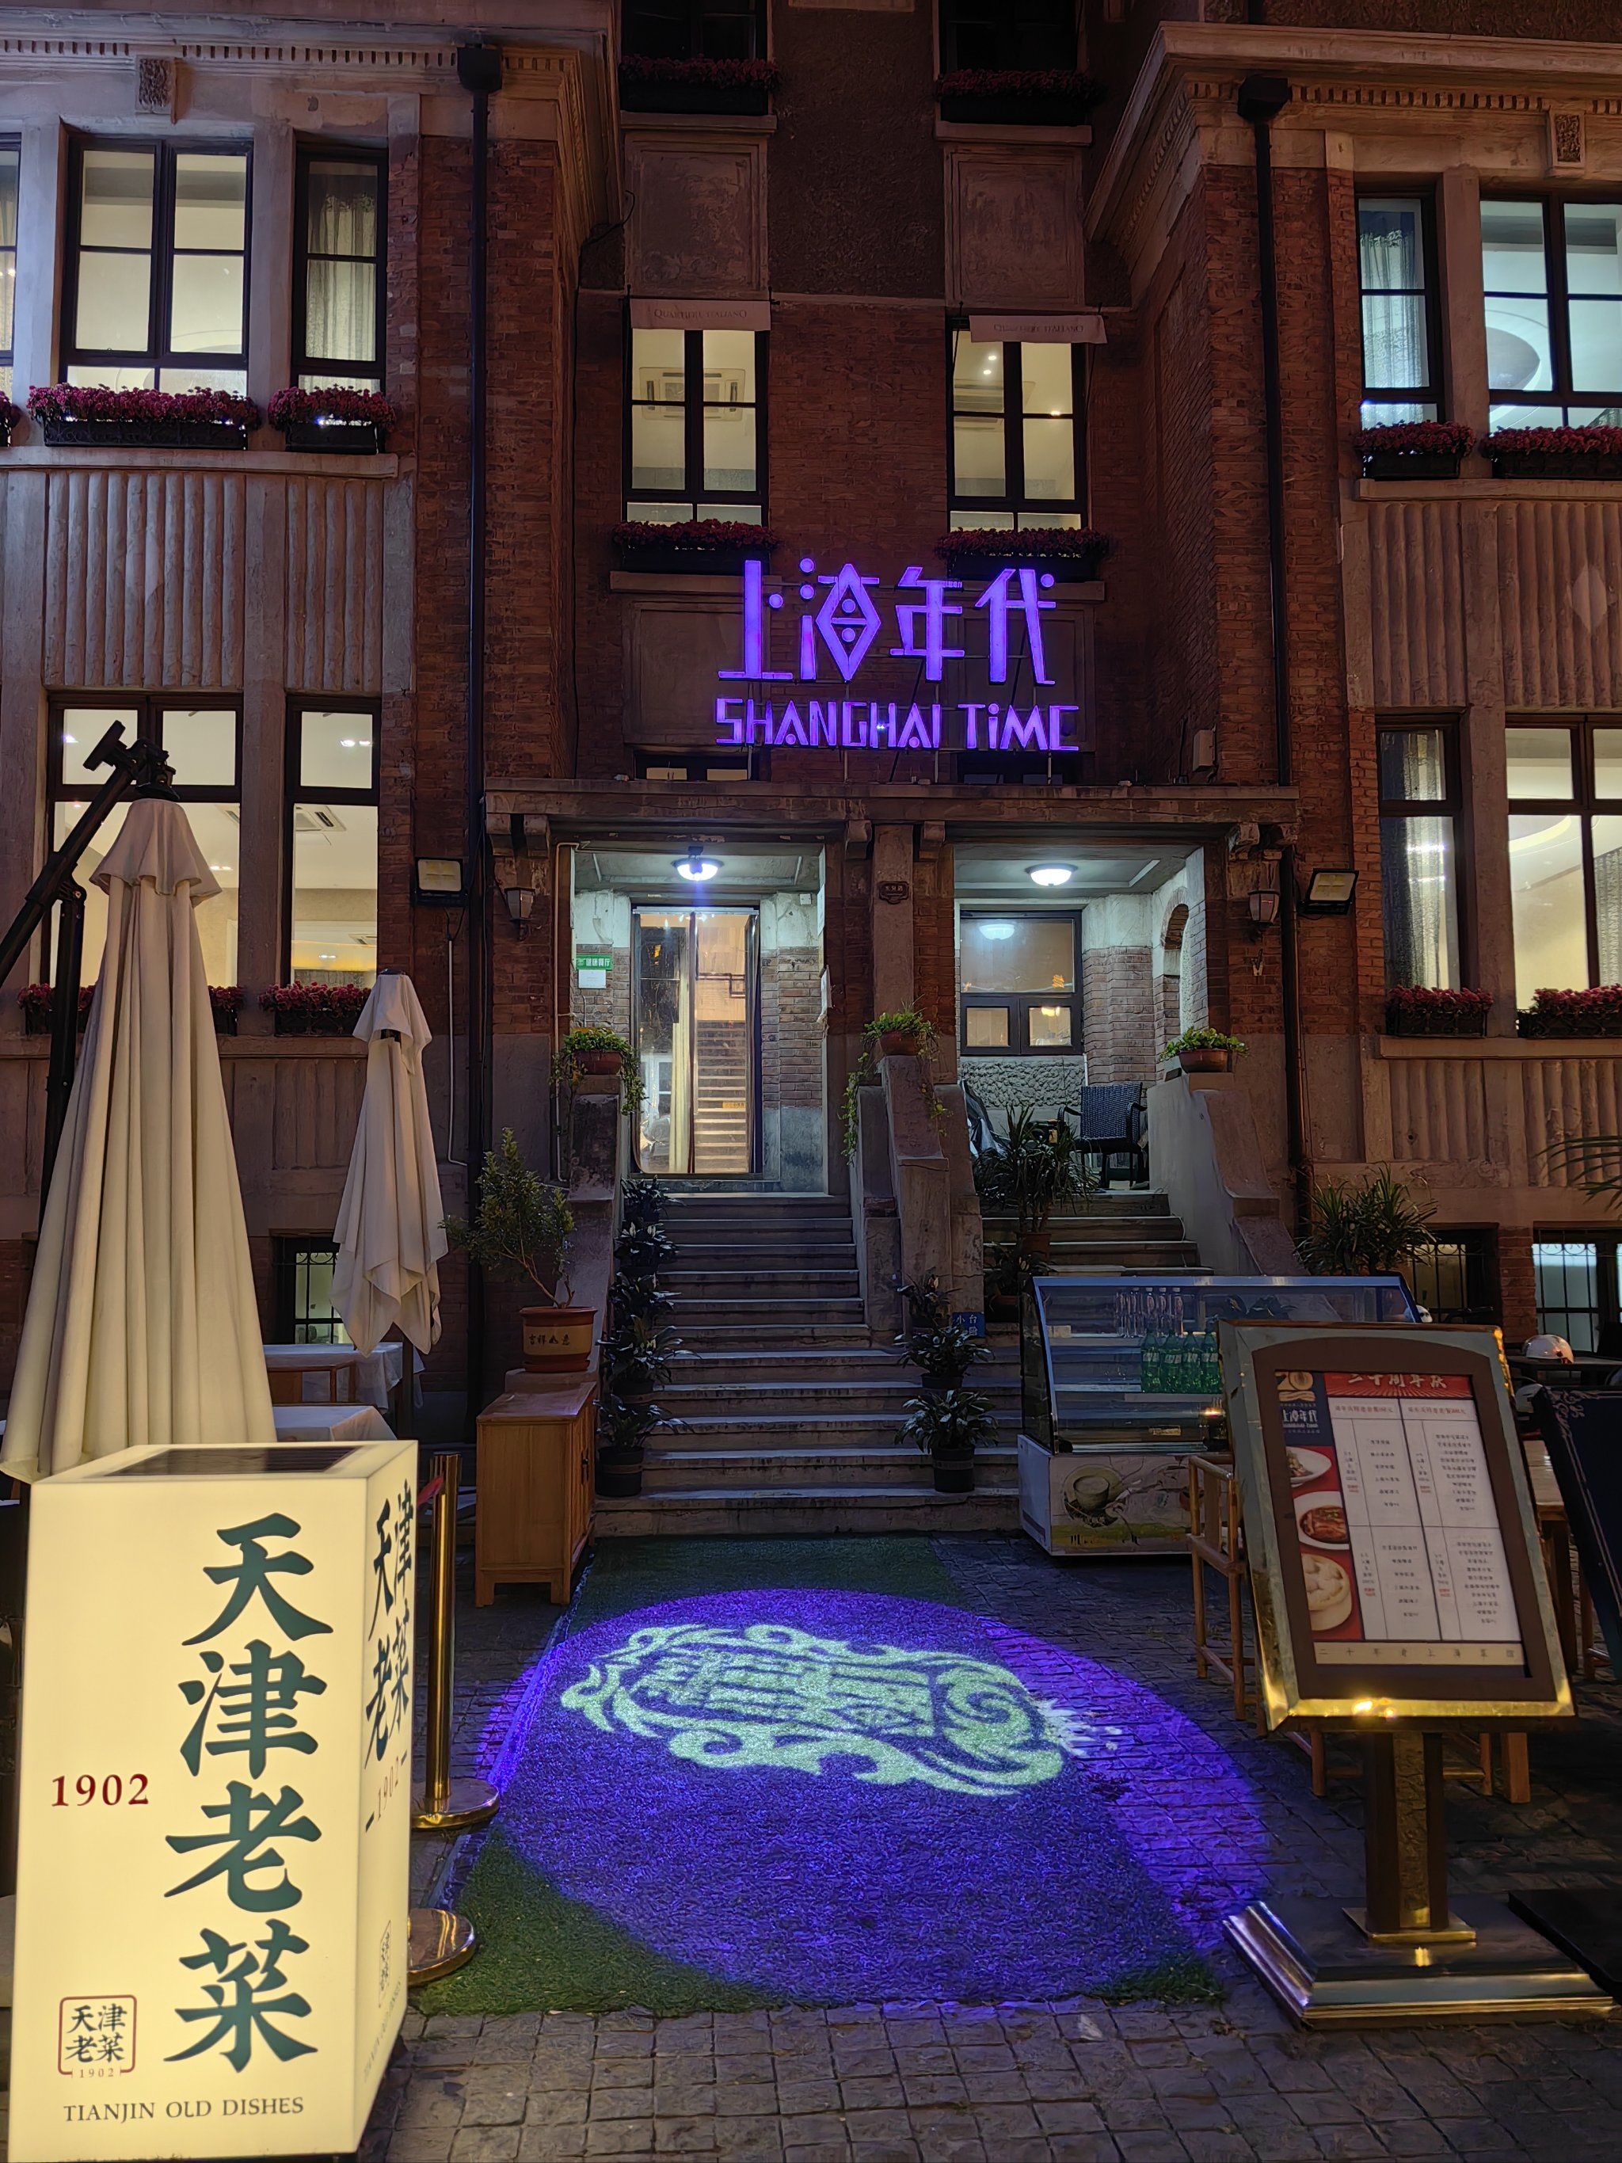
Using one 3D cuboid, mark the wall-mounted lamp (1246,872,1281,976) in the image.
[{"bbox_3d":[2.995,-1.051,11.156,0.240,0.644,0.240,0,-5,-4],"label":"wall-mounted lamp"}]

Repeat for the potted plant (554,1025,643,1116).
[{"bbox_3d":[-1.388,-0.069,11.060,0.570,0.598,0.480,0,-5,-4],"label":"potted plant"}]

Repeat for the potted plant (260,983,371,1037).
[{"bbox_3d":[-3.171,-0.455,11.080,0.796,0.353,0.280,0,-5,-4],"label":"potted plant"}]

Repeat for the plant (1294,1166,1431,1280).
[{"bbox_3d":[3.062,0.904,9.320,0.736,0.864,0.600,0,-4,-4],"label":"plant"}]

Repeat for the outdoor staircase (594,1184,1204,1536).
[{"bbox_3d":[0.673,1.474,9.763,3.740,1.698,2.840,0,-5,-4],"label":"outdoor staircase"}]

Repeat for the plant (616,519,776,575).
[{"bbox_3d":[-0.934,-4.209,13.453,1.275,0.438,0.320,0,-4,-4],"label":"plant"}]

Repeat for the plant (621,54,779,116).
[{"bbox_3d":[-0.920,-8.010,13.745,1.290,0.480,0.320,0,-4,-4],"label":"plant"}]

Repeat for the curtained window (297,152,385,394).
[{"bbox_3d":[-3.222,-5.476,11.533,0.624,1.951,0.140,0,-5,-4],"label":"curtained window"}]

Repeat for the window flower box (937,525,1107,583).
[{"bbox_3d":[1.678,-4.169,13.478,1.400,0.481,0.320,0,-5,-4],"label":"window flower box"}]

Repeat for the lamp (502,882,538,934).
[{"bbox_3d":[-1.939,-1.148,11.263,0.234,0.353,0.250,0,-5,-4],"label":"lamp"}]

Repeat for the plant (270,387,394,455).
[{"bbox_3d":[-3.299,-4.493,11.663,0.821,0.465,0.300,0,-4,-9],"label":"plant"}]

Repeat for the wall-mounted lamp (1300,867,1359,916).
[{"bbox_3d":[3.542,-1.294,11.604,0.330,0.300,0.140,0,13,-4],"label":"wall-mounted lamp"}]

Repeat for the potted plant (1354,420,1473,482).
[{"bbox_3d":[4.156,-4.331,11.704,0.840,0.462,0.300,0,-5,-4],"label":"potted plant"}]

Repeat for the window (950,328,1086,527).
[{"bbox_3d":[1.676,-5.306,13.874,1.117,1.871,0.150,0,-4,-4],"label":"window"}]

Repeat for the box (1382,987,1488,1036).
[{"bbox_3d":[4.290,-0.472,11.633,0.712,0.359,0.280,0,-5,-4],"label":"box"}]

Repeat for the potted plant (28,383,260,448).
[{"bbox_3d":[-4.377,-4.335,11.109,1.488,0.470,0.320,0,-5,-4],"label":"potted plant"}]

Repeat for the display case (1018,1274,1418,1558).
[{"bbox_3d":[1.959,1.578,8.195,1.800,1.240,0.730,0,-5,-4],"label":"display case"}]

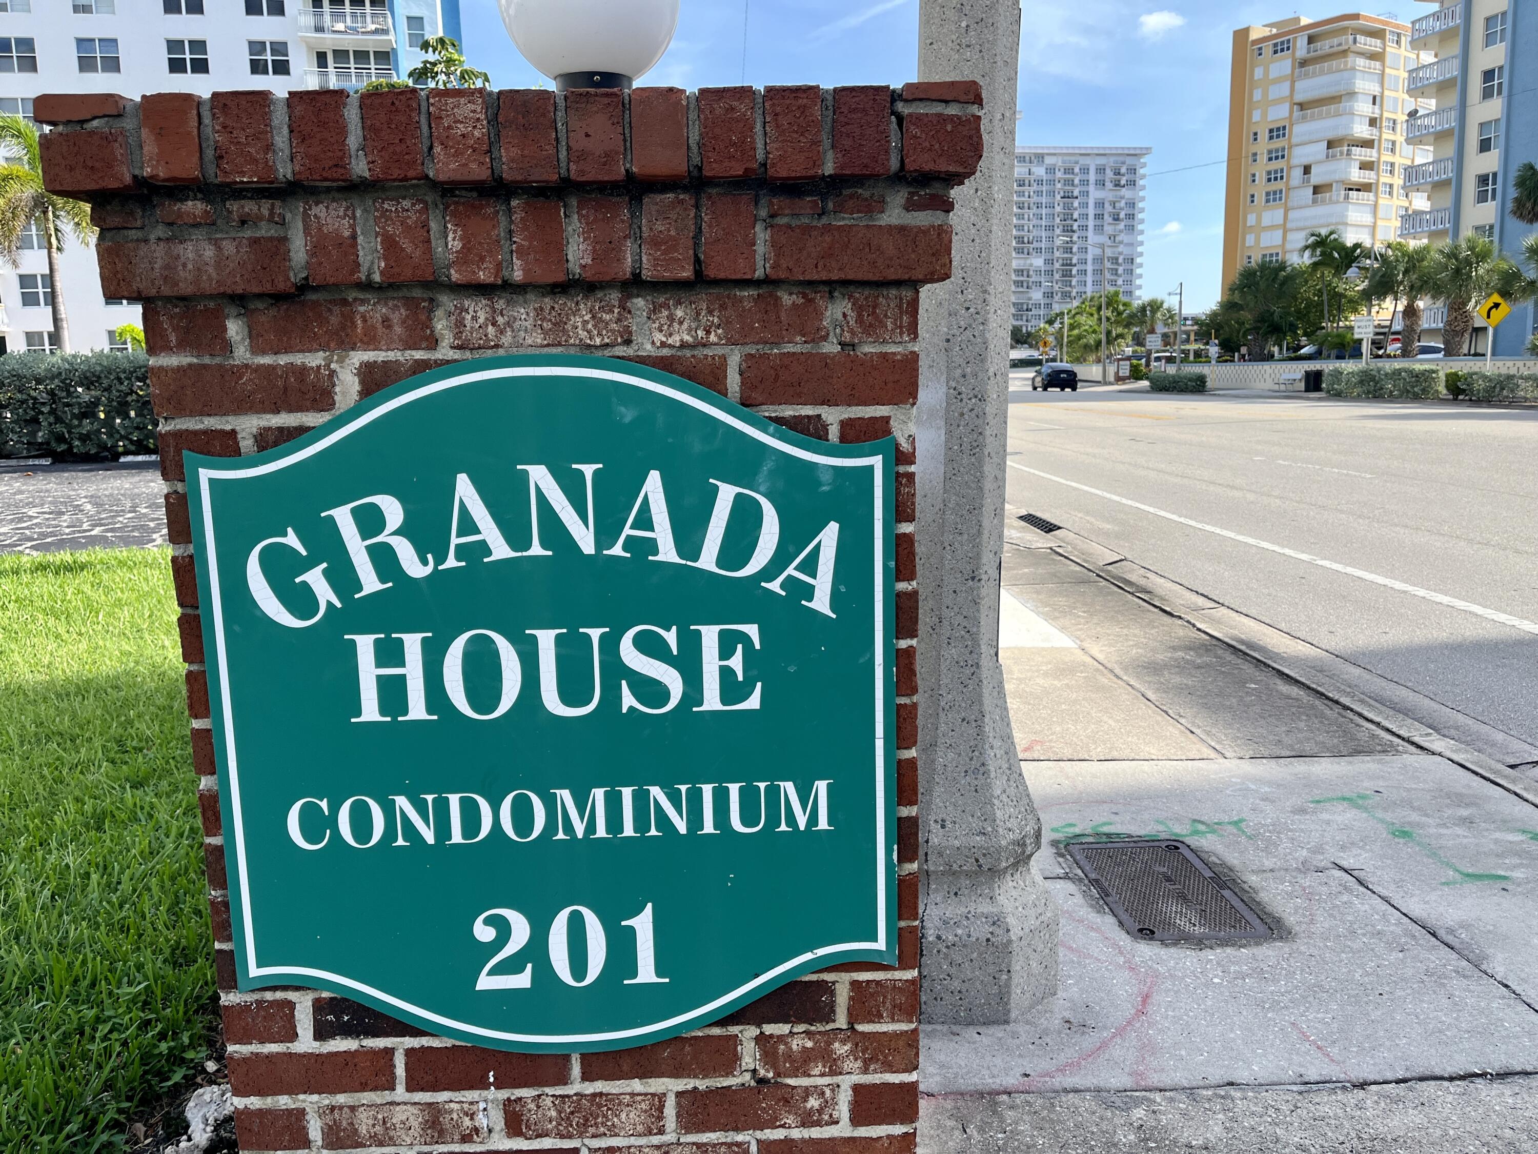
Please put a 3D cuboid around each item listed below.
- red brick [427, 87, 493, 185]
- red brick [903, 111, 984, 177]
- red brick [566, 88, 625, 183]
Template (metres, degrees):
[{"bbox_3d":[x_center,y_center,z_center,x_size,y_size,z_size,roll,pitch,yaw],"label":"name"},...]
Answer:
[{"bbox_3d":[-0.318,-0.468,1.279,0.058,0.091,0.195,-2,10,-1],"label":"red brick"},{"bbox_3d":[0.183,-0.473,1.317,0.085,0.058,0.201,-1,10,-1],"label":"red brick"},{"bbox_3d":[-0.183,-0.478,1.308,0.058,0.091,0.201,-1,10,-1],"label":"red brick"}]

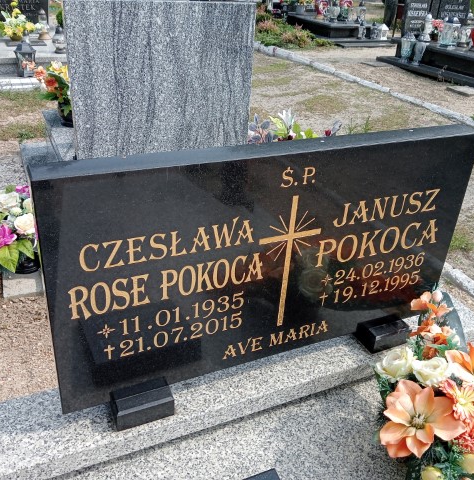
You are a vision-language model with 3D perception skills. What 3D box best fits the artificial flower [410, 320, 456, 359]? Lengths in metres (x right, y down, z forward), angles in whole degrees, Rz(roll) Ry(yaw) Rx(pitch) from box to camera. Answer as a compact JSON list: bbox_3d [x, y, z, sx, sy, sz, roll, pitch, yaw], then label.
[{"bbox_3d":[0.489,0.248,1.286,0.112,0.090,0.080,16,-4,23],"label":"artificial flower"}]

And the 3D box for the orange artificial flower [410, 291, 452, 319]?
[{"bbox_3d":[0.601,0.199,1.597,0.120,0.070,0.075,-10,31,-24],"label":"orange artificial flower"}]

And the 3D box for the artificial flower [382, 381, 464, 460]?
[{"bbox_3d":[0.431,0.415,1.193,0.195,0.090,0.185,11,67,12],"label":"artificial flower"}]

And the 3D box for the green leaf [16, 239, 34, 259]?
[{"bbox_3d":[-0.801,0.032,1.956,0.068,0.080,0.045,-9,3,-22],"label":"green leaf"}]

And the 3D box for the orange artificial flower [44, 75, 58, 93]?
[{"bbox_3d":[-0.934,-0.788,2.600,0.070,0.050,0.080,12,59,14],"label":"orange artificial flower"}]

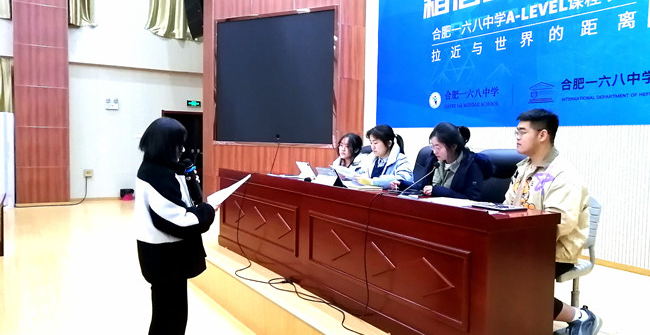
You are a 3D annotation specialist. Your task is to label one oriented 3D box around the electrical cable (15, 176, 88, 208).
[{"bbox_3d":[-6.040,0.514,11.311,1.500,0.540,0.800,-1,4,-32],"label":"electrical cable"}]

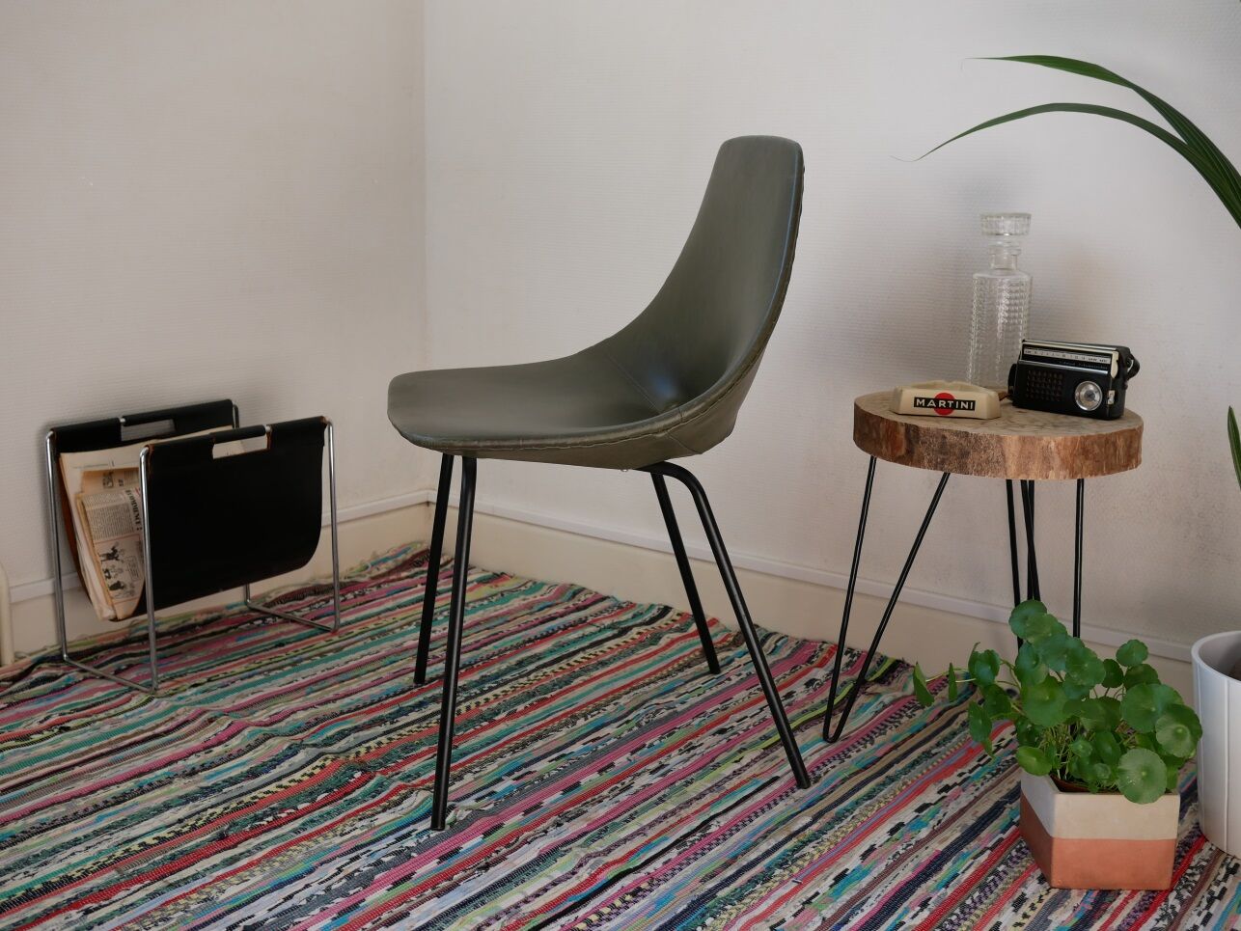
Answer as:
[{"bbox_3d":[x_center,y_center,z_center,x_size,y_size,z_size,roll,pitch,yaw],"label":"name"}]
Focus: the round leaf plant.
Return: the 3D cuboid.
[{"bbox_3d":[0.480,0.247,1.593,0.306,0.200,0.219,1,12,0],"label":"round leaf plant"}]

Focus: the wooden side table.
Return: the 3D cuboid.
[{"bbox_3d":[0.473,0.156,1.891,0.371,0.466,0.402,2,12,6],"label":"wooden side table"}]

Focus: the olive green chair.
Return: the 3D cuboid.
[{"bbox_3d":[-0.037,-0.026,1.882,0.510,0.805,0.506,-2,12,-13],"label":"olive green chair"}]

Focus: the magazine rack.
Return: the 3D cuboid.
[{"bbox_3d":[-0.660,0.112,2.258,0.215,0.358,0.366,9,14,35],"label":"magazine rack"}]

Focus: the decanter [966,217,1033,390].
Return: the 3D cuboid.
[{"bbox_3d":[0.526,-0.221,1.968,0.082,0.243,0.082,1,12,0],"label":"decanter"}]

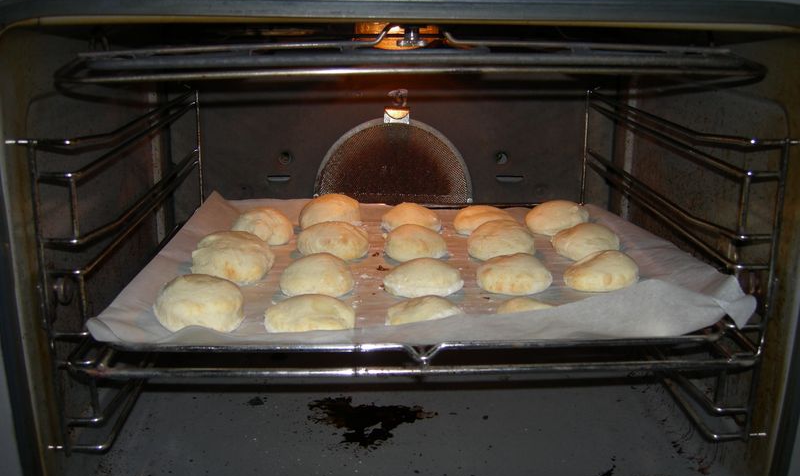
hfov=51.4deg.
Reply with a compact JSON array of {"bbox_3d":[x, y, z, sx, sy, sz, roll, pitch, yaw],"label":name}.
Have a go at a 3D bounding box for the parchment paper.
[{"bbox_3d":[0.007,0.003,0.701,0.424,0.032,0.375,0,16,-2],"label":"parchment paper"}]

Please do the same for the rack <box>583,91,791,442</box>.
[{"bbox_3d":[0.229,-0.013,0.753,0.034,0.220,0.395,0,16,-2],"label":"rack"}]

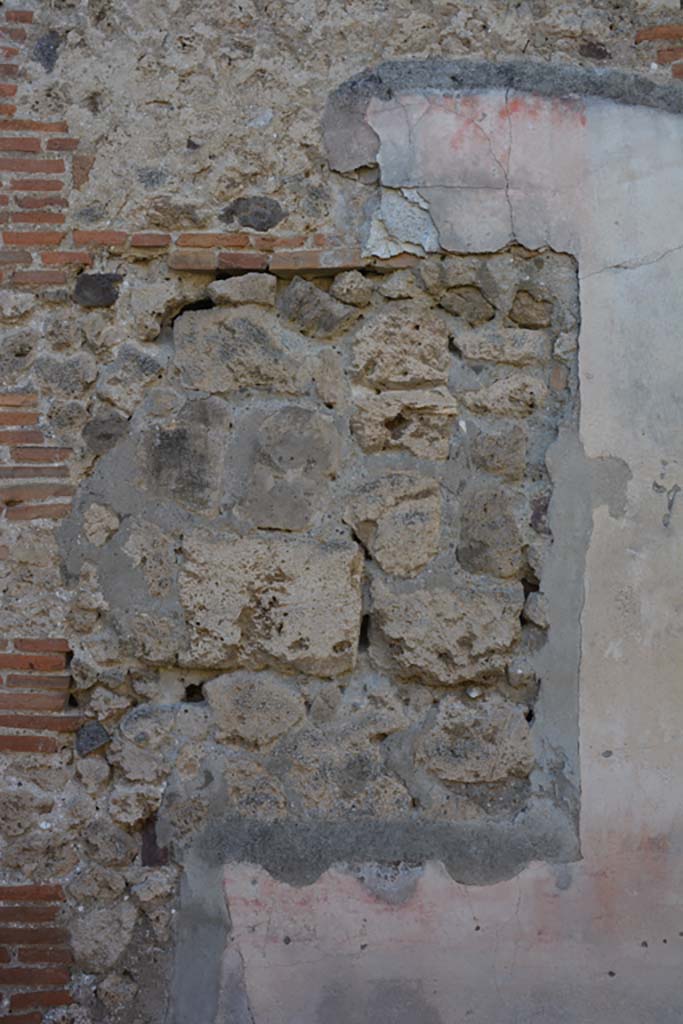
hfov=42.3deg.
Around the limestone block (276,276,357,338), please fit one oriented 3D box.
[{"bbox_3d":[-0.072,-0.587,2.532,0.226,0.175,0.130,0,-2,0],"label":"limestone block"}]

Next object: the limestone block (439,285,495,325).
[{"bbox_3d":[0.330,-0.548,2.380,0.143,0.100,0.100,0,0,0],"label":"limestone block"}]

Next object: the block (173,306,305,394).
[{"bbox_3d":[-0.267,-0.419,2.395,0.338,0.223,0.210,0,0,0],"label":"block"}]

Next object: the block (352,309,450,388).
[{"bbox_3d":[0.155,-0.423,2.365,0.248,0.202,0.170,0,0,0],"label":"block"}]

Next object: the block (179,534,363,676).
[{"bbox_3d":[-0.203,0.268,2.527,0.504,0.389,0.270,0,-2,0],"label":"block"}]

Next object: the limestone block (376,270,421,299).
[{"bbox_3d":[0.150,-0.599,2.360,0.111,0.068,0.080,0,0,0],"label":"limestone block"}]

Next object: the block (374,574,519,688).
[{"bbox_3d":[0.300,0.342,2.520,0.418,0.302,0.240,0,-2,0],"label":"block"}]

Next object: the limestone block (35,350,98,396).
[{"bbox_3d":[-0.714,-0.358,2.335,0.155,0.114,0.110,0,0,0],"label":"limestone block"}]

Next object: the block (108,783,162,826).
[{"bbox_3d":[-0.569,0.808,2.436,0.148,0.120,0.100,0,-2,0],"label":"block"}]

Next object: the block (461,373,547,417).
[{"bbox_3d":[0.424,-0.308,2.375,0.220,0.110,0.130,0,0,0],"label":"block"}]

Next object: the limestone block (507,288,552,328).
[{"bbox_3d":[0.533,-0.575,2.489,0.123,0.112,0.085,0,-2,0],"label":"limestone block"}]

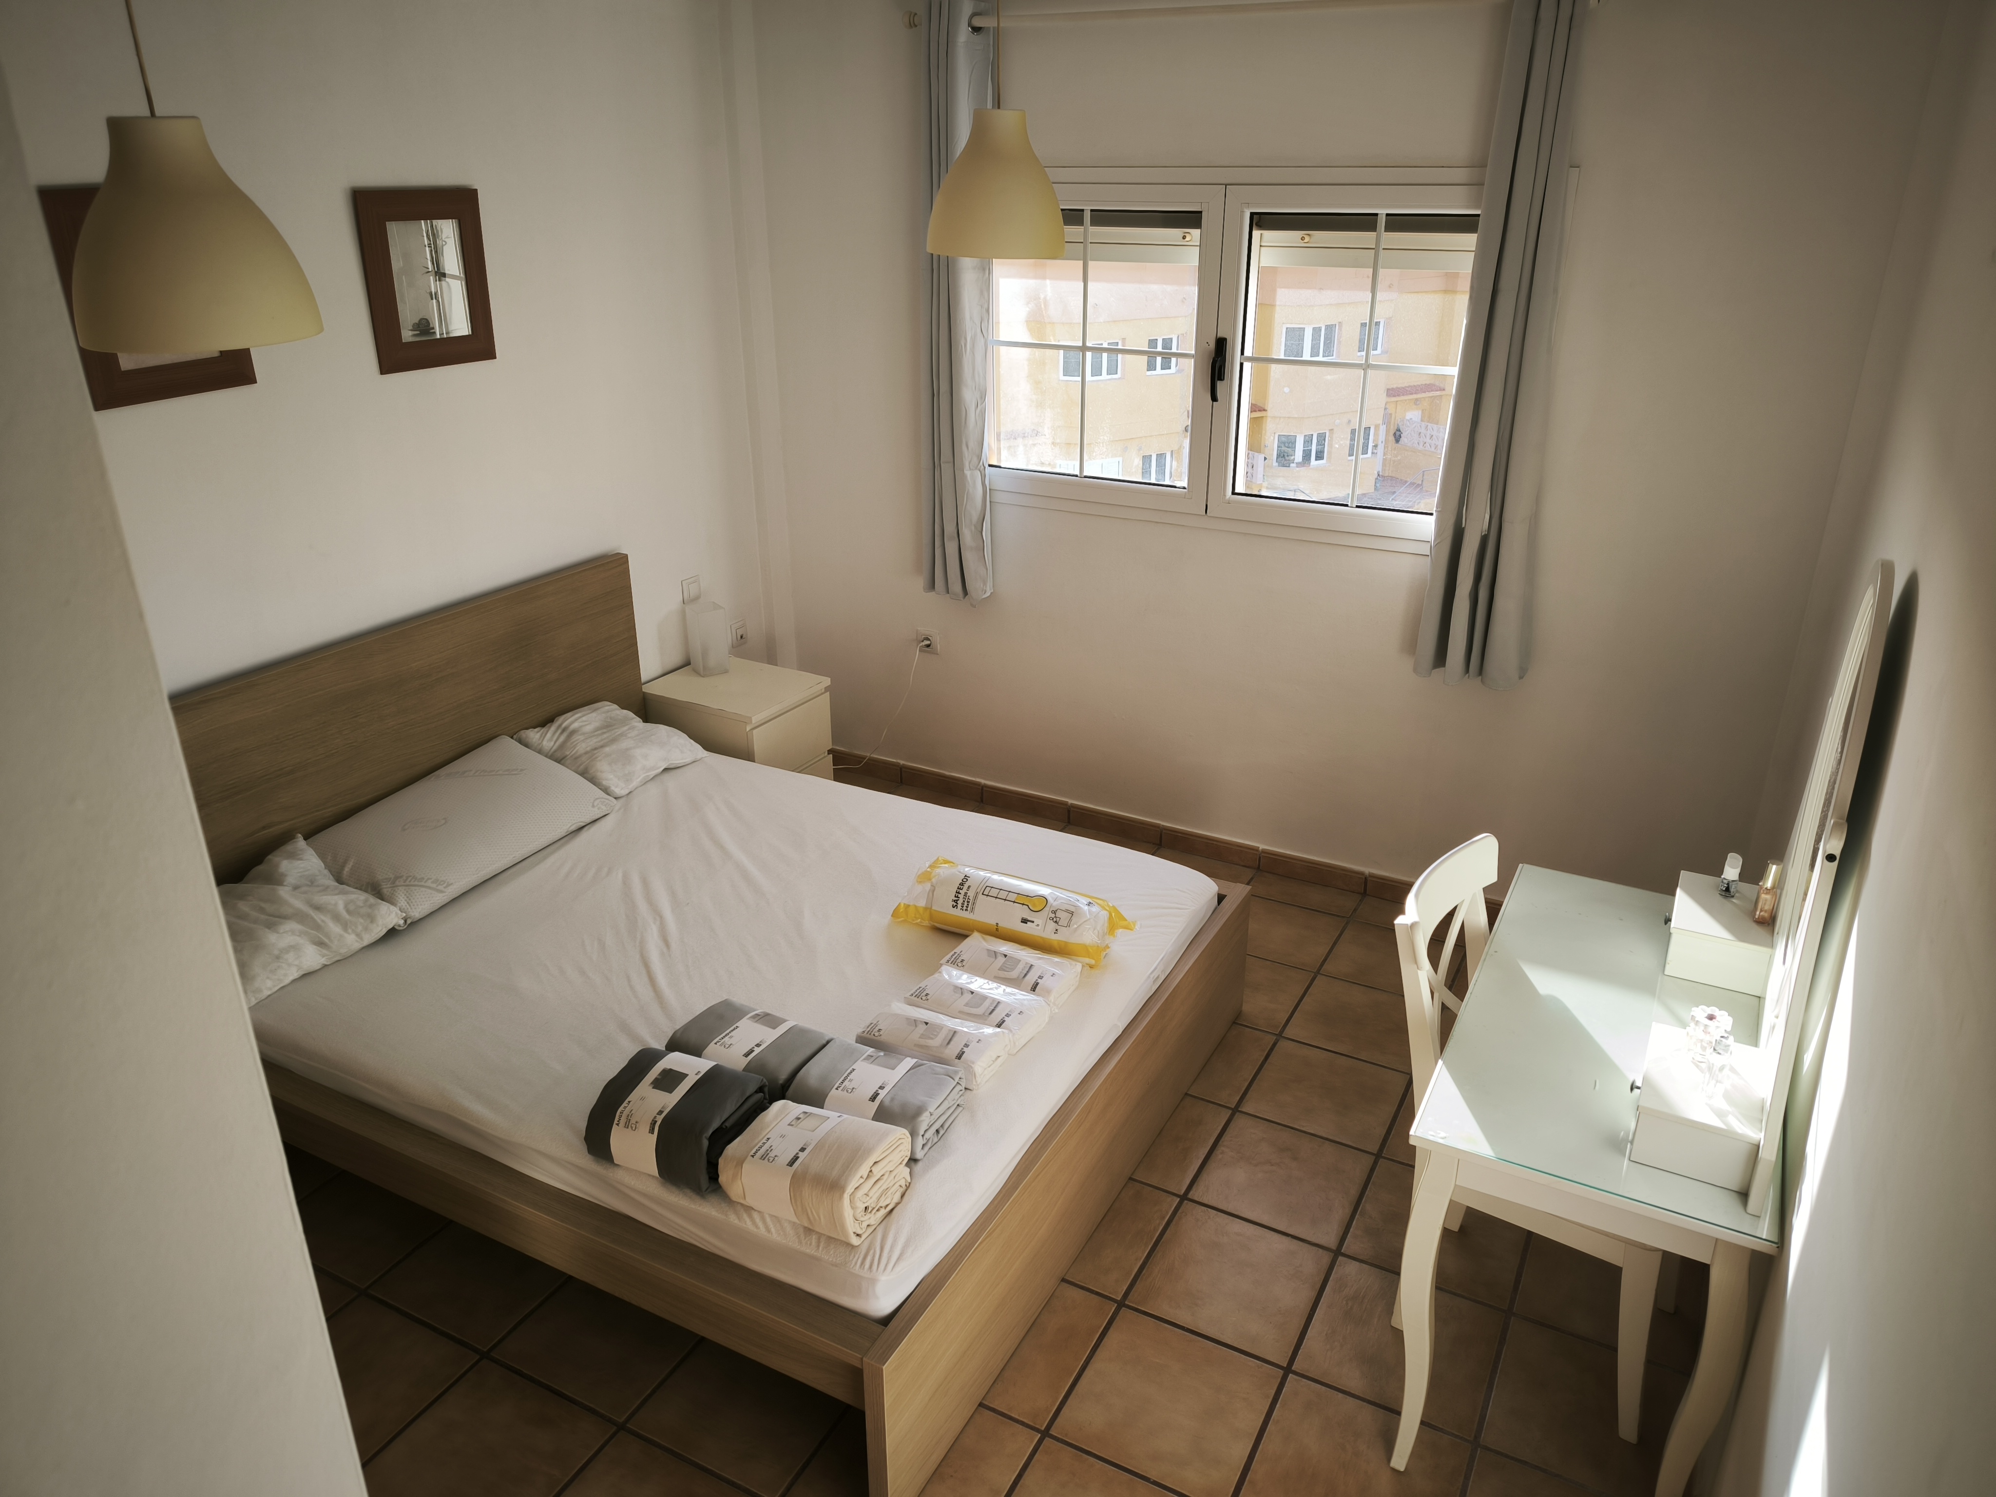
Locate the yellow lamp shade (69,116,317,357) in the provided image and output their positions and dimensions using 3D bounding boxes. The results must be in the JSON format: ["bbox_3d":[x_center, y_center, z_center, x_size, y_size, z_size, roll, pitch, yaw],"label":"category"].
[{"bbox_3d":[-1.014,-0.643,1.720,0.280,0.262,0.280,12,26,26],"label":"yellow lamp shade"}]

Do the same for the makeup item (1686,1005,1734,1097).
[{"bbox_3d":[1.036,0.448,2.024,0.058,0.132,0.058,12,26,26],"label":"makeup item"}]

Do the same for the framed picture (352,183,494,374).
[{"bbox_3d":[-1.424,-1.173,3.471,0.025,0.420,0.372,12,26,26],"label":"framed picture"}]

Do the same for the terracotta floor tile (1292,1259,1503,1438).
[{"bbox_3d":[0.780,1.153,2.677,0.333,0.015,0.333,12,26,26],"label":"terracotta floor tile"}]

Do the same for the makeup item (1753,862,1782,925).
[{"bbox_3d":[1.385,0.259,2.486,0.028,0.113,0.028,12,26,26],"label":"makeup item"}]

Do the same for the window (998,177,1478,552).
[{"bbox_3d":[0.627,-1.108,3.954,1.720,0.960,0.080,12,26,26],"label":"window"}]

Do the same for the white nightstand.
[{"bbox_3d":[-0.844,0.047,4.547,0.480,0.550,0.400,12,26,26],"label":"white nightstand"}]

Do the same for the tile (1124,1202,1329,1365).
[{"bbox_3d":[0.478,1.089,2.826,0.333,0.015,0.333,12,26,26],"label":"tile"}]

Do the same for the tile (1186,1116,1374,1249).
[{"bbox_3d":[0.640,0.970,3.103,0.333,0.015,0.333,12,26,26],"label":"tile"}]

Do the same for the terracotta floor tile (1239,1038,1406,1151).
[{"bbox_3d":[0.802,0.851,3.380,0.333,0.015,0.333,12,26,26],"label":"terracotta floor tile"}]

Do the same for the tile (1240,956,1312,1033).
[{"bbox_3d":[0.662,0.668,3.807,0.333,0.015,0.333,12,26,26],"label":"tile"}]

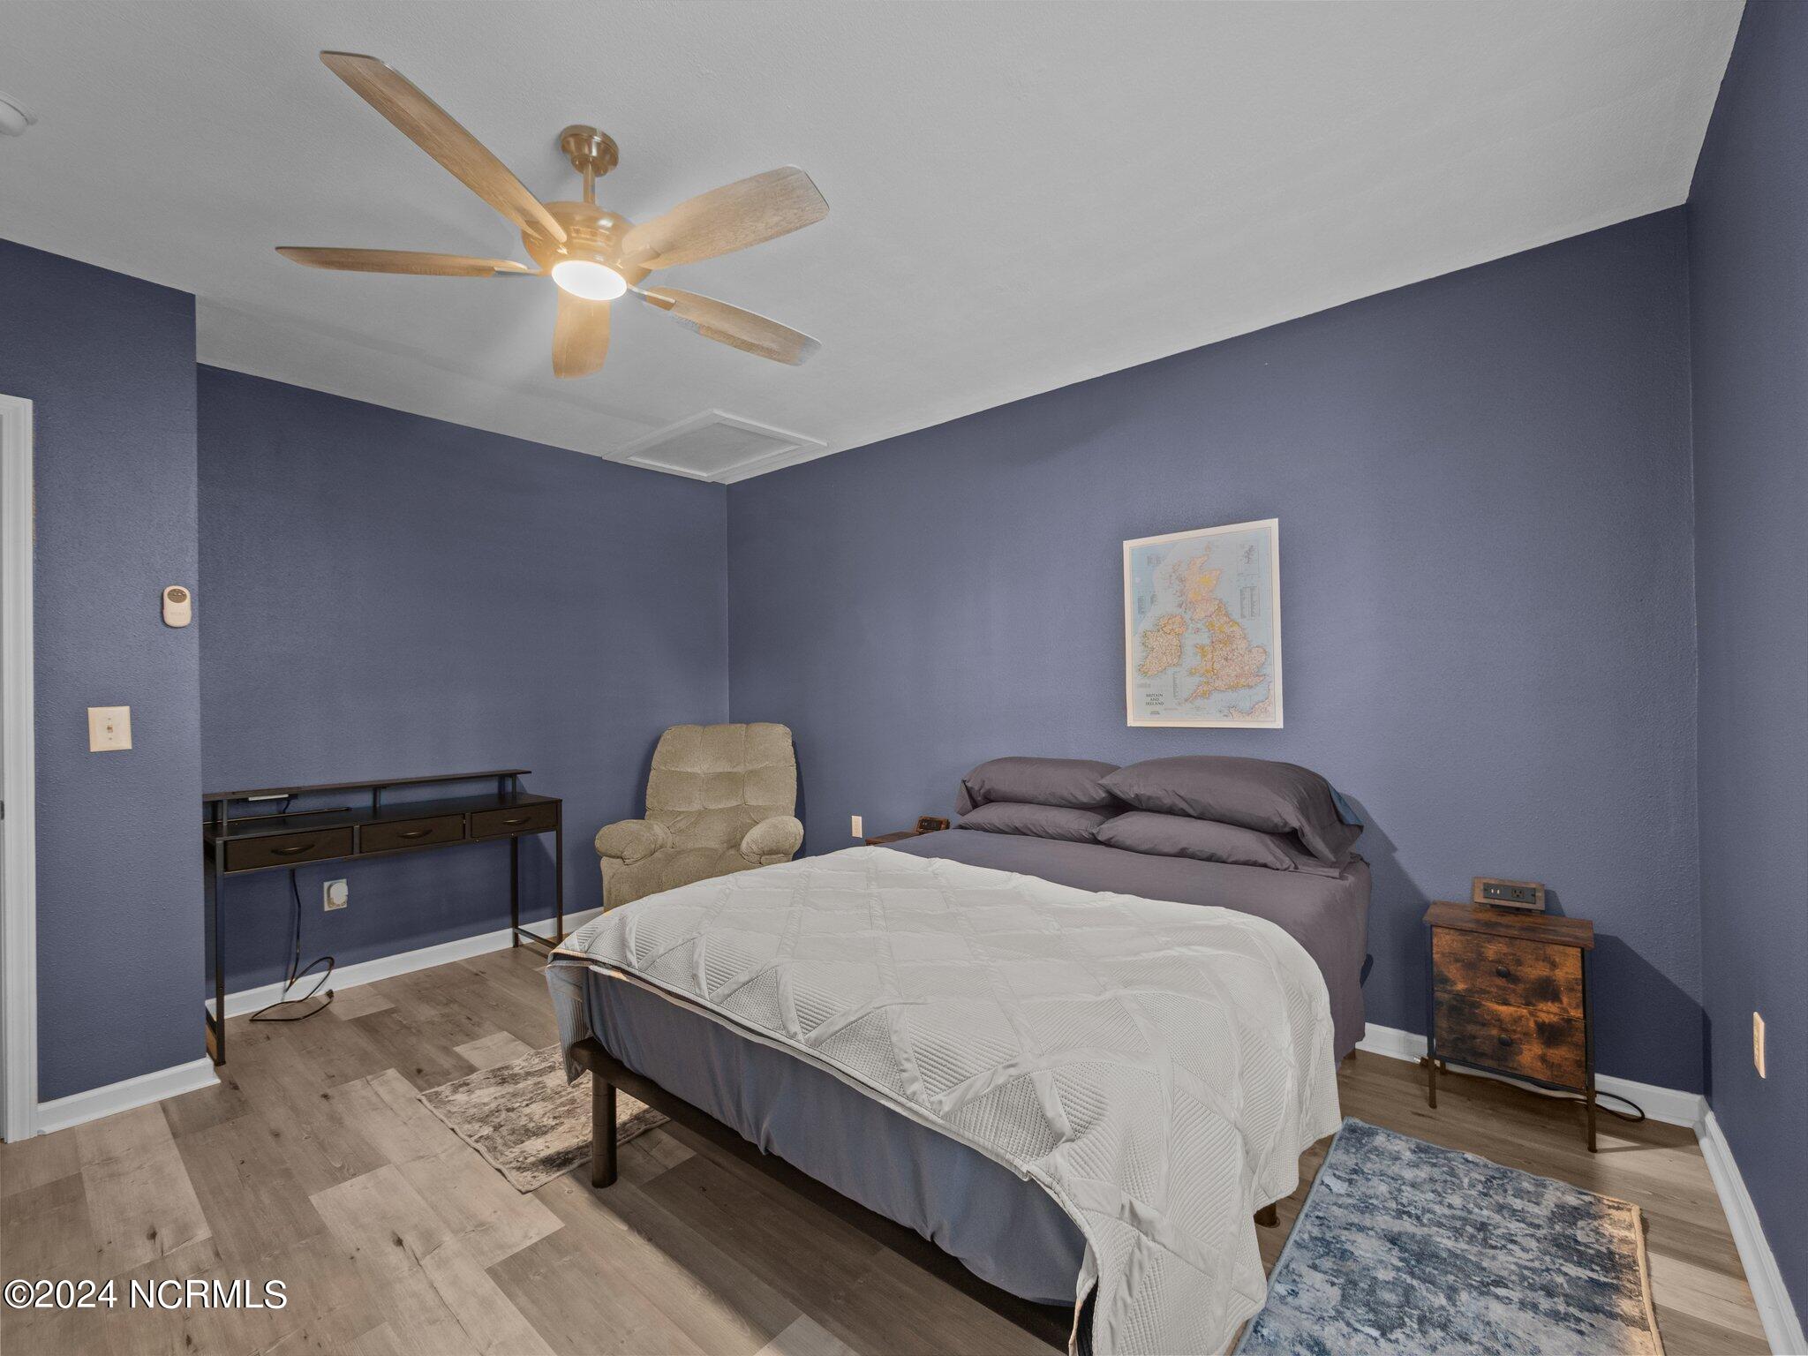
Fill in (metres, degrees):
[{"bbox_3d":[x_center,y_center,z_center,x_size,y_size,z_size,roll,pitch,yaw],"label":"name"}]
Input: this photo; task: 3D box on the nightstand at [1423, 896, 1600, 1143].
[{"bbox_3d":[1.730,0.966,2.099,0.365,0.550,0.240,-1,0,40],"label":"nightstand"}]

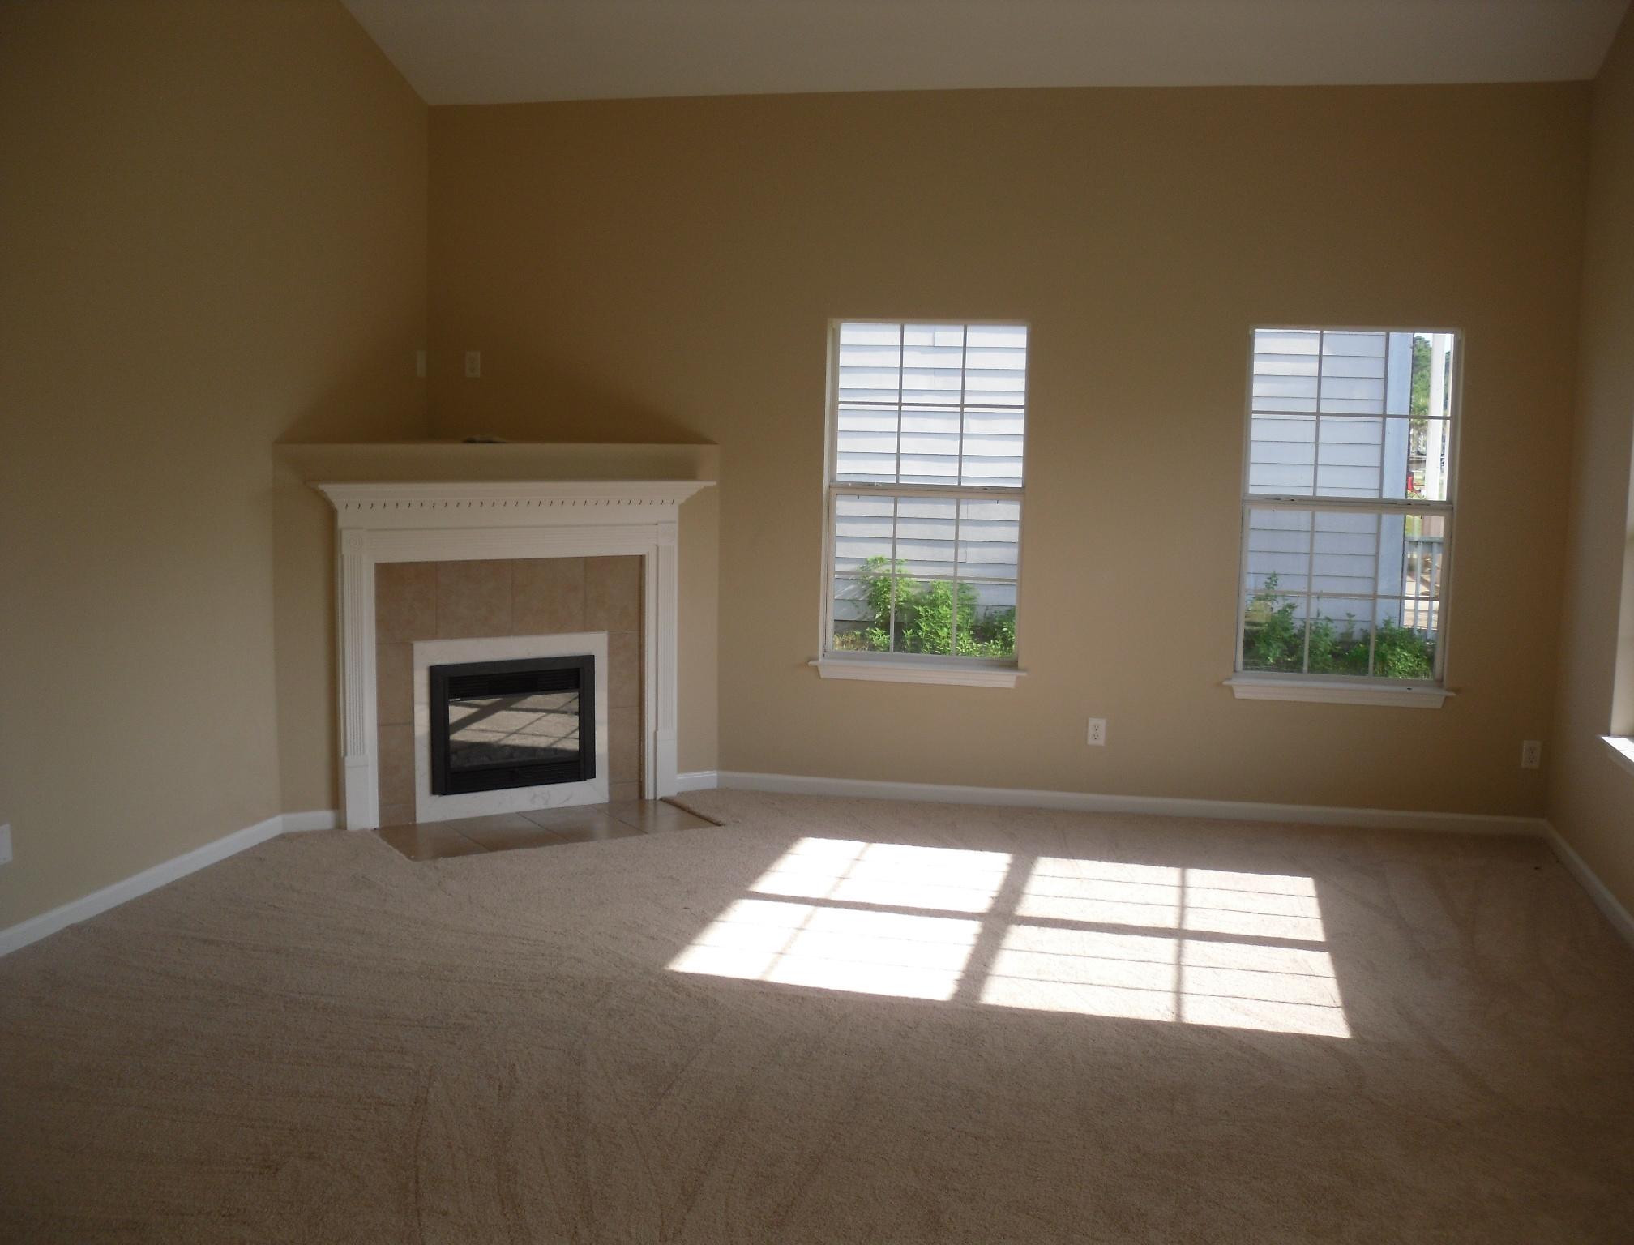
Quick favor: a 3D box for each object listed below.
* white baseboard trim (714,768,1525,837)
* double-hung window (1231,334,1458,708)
[{"bbox_3d":[1.290,0.784,7.301,3.559,0.077,0.016,2,7,12],"label":"white baseboard trim"},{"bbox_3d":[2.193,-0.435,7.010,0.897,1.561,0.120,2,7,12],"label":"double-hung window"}]

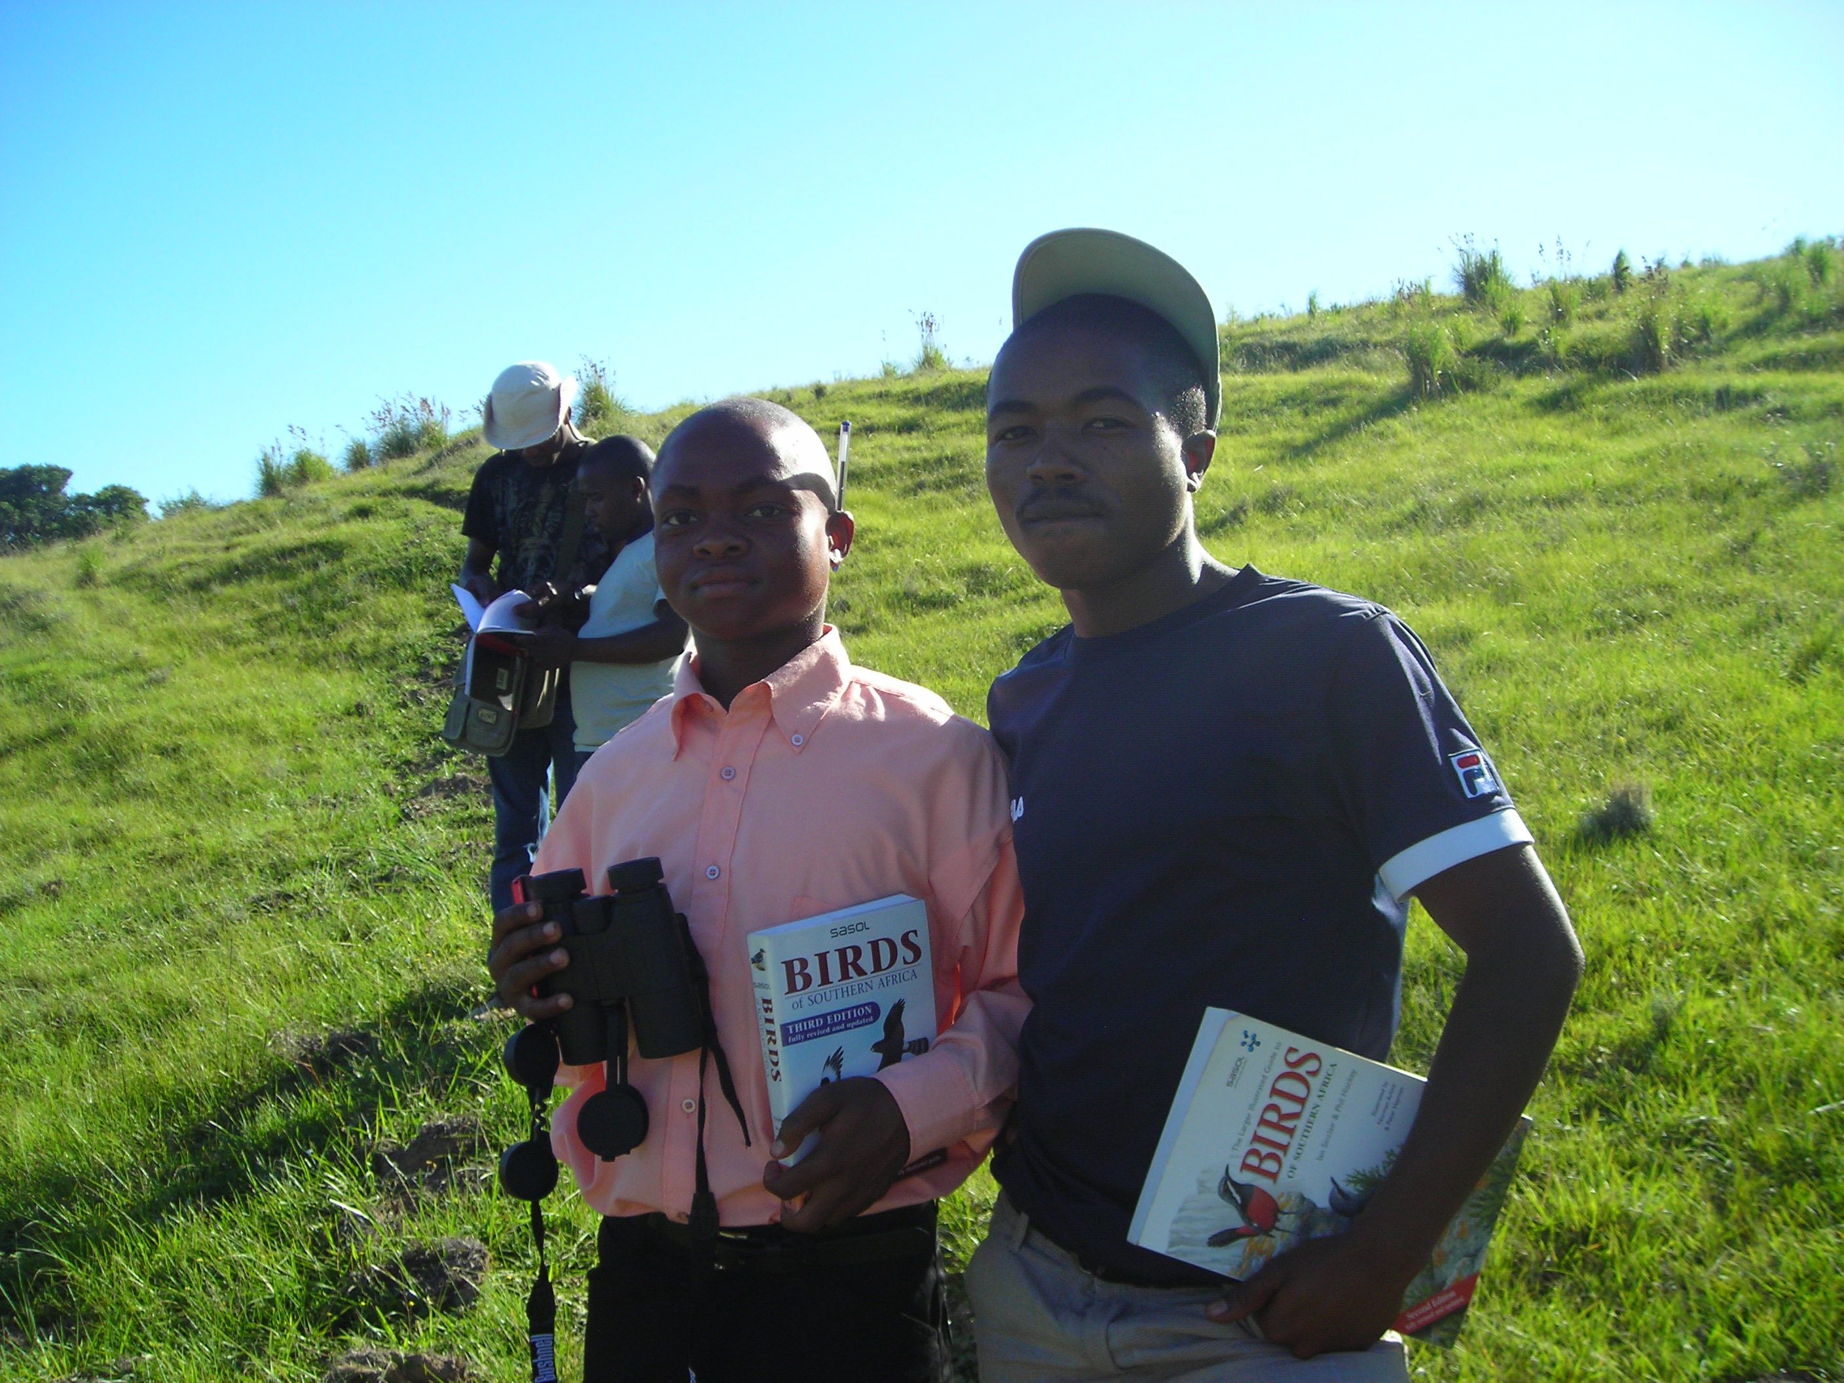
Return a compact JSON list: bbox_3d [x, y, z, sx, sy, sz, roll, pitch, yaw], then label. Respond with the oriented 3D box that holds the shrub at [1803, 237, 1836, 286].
[{"bbox_3d":[9.533,-4.567,21.500,0.352,0.490,0.324,0,0,0],"label":"shrub"}]

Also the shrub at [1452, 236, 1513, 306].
[{"bbox_3d":[6.376,-4.780,23.000,0.687,0.802,0.632,0,0,0],"label":"shrub"}]

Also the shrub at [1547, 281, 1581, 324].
[{"bbox_3d":[6.658,-4.035,21.000,0.359,0.463,0.330,0,0,0],"label":"shrub"}]

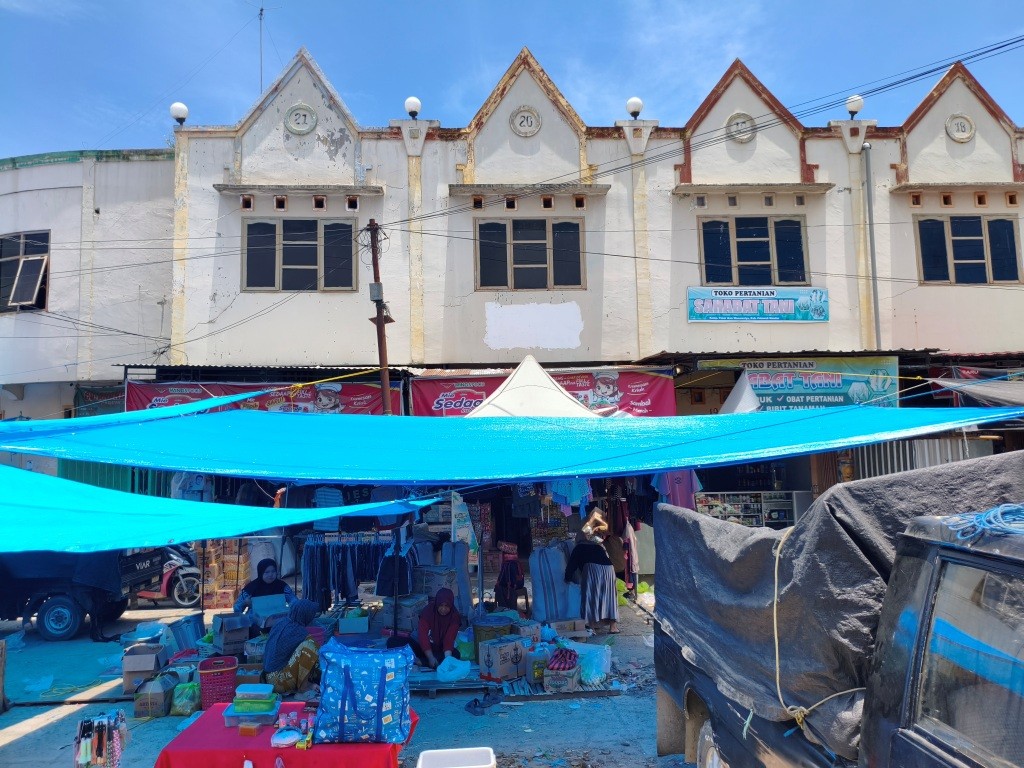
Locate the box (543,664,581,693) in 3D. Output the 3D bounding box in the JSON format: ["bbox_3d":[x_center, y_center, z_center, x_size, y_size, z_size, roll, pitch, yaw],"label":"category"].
[{"bbox_3d":[0.484,2.844,7.471,0.280,0.220,0.300,-2,-5,14],"label":"box"}]

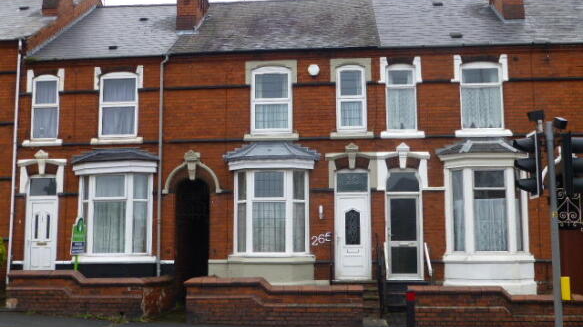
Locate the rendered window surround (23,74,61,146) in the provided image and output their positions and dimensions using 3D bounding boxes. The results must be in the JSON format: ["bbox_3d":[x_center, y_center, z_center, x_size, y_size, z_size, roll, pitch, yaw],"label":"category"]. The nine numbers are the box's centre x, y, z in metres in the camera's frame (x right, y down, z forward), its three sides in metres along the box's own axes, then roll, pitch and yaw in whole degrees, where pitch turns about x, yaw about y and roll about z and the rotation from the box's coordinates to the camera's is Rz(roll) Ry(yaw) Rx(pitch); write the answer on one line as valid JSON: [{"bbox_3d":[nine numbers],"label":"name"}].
[{"bbox_3d":[-6.507,-1.412,17.285,1.090,2.000,0.200,-1,-7,5],"label":"rendered window surround"}]

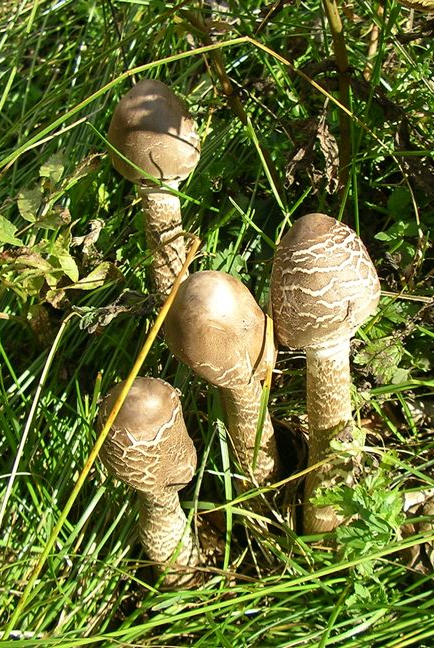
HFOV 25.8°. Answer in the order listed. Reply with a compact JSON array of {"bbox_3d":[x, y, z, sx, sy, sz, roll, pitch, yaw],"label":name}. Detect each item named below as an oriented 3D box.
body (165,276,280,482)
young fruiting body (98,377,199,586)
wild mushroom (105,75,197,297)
[{"bbox_3d":[0.012,0.036,0.507,0.055,0.152,0.055,-10,43,6],"label":"body"},{"bbox_3d":[-0.028,0.086,0.467,0.048,0.148,0.048,-5,44,1],"label":"young fruiting body"},{"bbox_3d":[-0.033,-0.071,0.577,0.053,0.163,0.053,-4,44,0],"label":"wild mushroom"}]

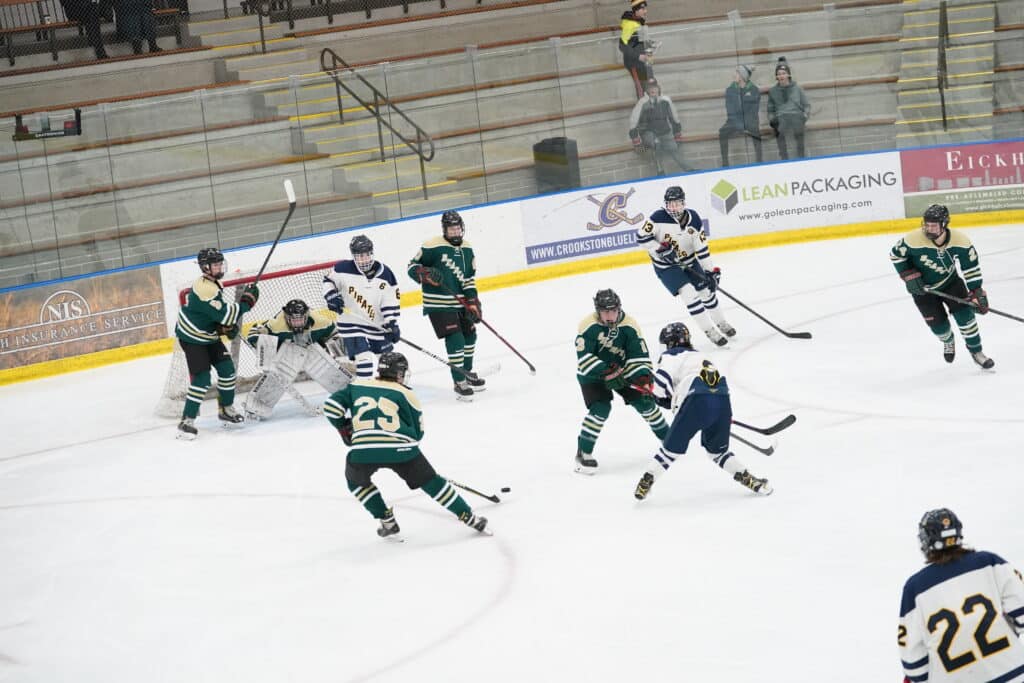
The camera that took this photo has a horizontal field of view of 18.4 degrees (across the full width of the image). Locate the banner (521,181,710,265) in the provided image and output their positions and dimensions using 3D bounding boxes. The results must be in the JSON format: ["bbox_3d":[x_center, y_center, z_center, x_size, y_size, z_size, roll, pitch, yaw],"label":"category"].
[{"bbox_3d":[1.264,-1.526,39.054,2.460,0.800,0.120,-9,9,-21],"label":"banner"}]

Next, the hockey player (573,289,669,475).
[{"bbox_3d":[0.897,0.291,25.743,0.900,1.540,0.680,-7,8,-8],"label":"hockey player"}]

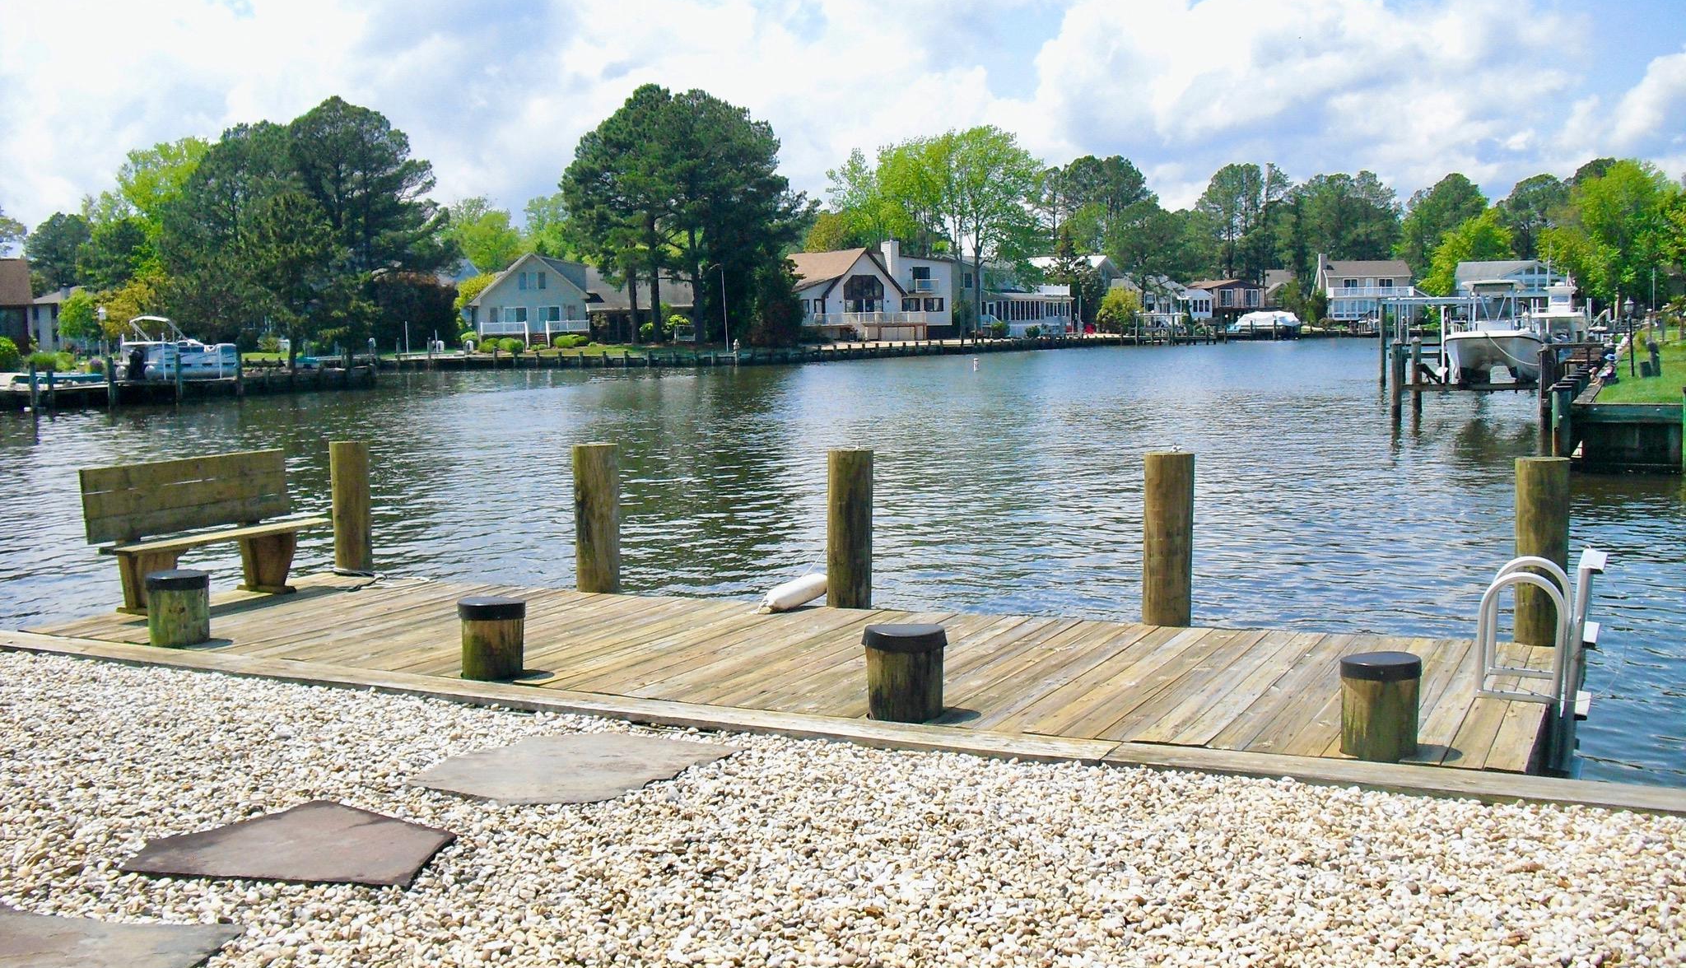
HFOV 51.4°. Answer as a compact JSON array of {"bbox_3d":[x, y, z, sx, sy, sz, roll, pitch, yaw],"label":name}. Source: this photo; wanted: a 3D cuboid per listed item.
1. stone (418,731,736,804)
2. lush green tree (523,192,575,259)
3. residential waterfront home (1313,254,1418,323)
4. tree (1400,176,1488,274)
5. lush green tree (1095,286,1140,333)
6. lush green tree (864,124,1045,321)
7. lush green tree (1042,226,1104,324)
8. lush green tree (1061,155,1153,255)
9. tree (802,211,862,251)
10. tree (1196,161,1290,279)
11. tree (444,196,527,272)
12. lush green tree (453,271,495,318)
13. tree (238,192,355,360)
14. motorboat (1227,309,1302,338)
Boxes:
[{"bbox_3d":[-1.036,1.082,6.597,0.897,0.040,1.049,2,6,32],"label":"stone"},{"bbox_3d":[-29.020,-21.683,176.000,6.875,15.204,6.875,-1,5,0],"label":"lush green tree"},{"bbox_3d":[61.360,-22.980,206.000,11.280,8.050,9.000,0,5,9],"label":"residential waterfront home"},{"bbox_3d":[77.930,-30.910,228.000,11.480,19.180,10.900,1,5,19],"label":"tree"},{"bbox_3d":[27.566,-17.452,176.000,4.495,4.892,4.495,-1,5,0],"label":"lush green tree"},{"bbox_3d":[10.412,-23.922,165.000,16.485,19.212,14.000,-1,5,0],"label":"lush green tree"},{"bbox_3d":[22.350,-20.110,170.000,6.000,9.960,5.700,0,5,7],"label":"lush green tree"},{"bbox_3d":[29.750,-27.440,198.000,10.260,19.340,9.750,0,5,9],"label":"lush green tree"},{"bbox_3d":[-1.098,-20.673,172.000,6.460,12.533,6.460,-1,5,0],"label":"tree"},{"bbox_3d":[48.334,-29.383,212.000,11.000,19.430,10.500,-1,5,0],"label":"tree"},{"bbox_3d":[-33.652,-20.451,165.000,8.500,13.260,8.500,-1,5,0],"label":"tree"},{"bbox_3d":[-30.699,-15.184,147.000,3.865,5.300,3.865,-1,5,0],"label":"lush green tree"},{"bbox_3d":[-27.370,-10.380,88.000,5.750,9.060,5.460,-3,5,-17],"label":"tree"},{"bbox_3d":[47.095,-17.761,195.000,7.900,2.900,2.700,-1,5,0],"label":"motorboat"}]

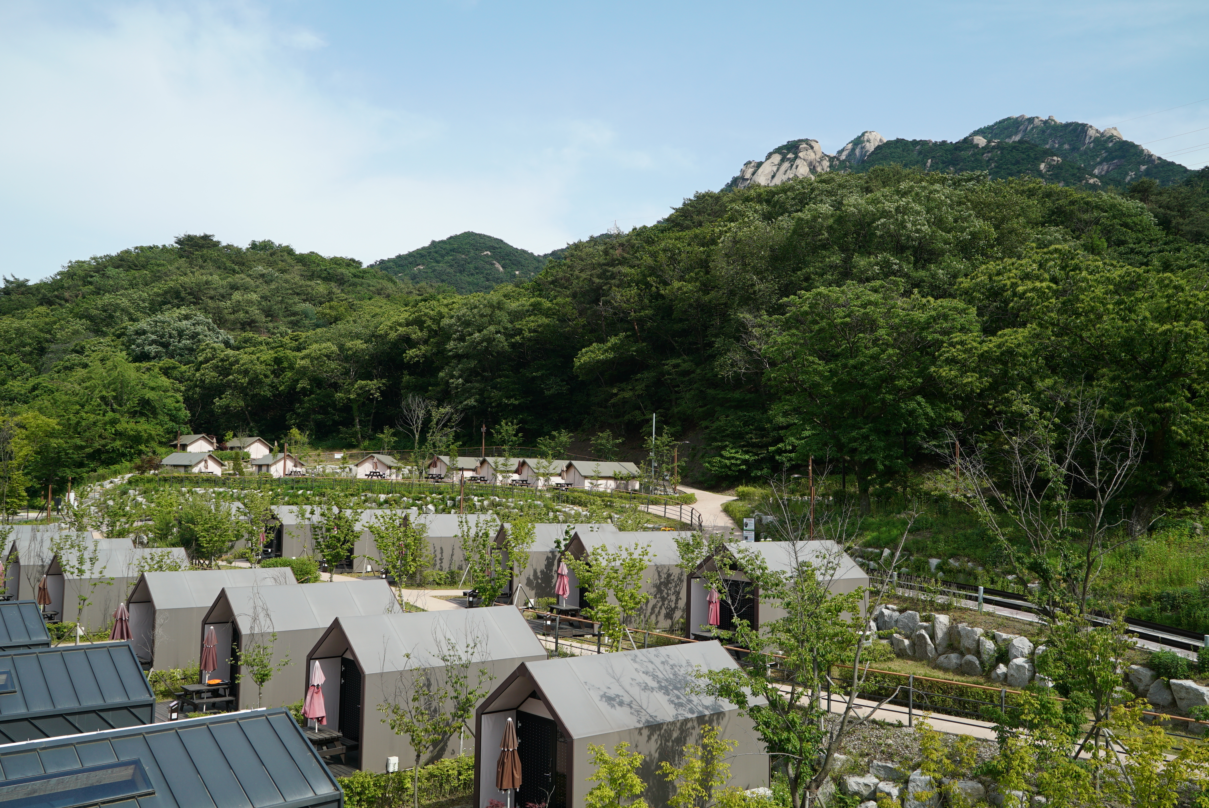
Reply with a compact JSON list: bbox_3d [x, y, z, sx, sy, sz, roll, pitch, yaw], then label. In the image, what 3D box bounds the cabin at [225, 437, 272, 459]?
[{"bbox_3d":[-44.127,5.571,124.804,4.400,2.750,3.873,-2,-6,32],"label":"cabin"}]

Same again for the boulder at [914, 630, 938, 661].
[{"bbox_3d":[10.099,7.604,31.700,0.740,0.980,0.680,-1,-6,25],"label":"boulder"}]

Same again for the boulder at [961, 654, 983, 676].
[{"bbox_3d":[10.425,7.410,28.600,0.550,0.620,0.600,5,-6,-40],"label":"boulder"}]

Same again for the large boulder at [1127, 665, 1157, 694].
[{"bbox_3d":[14.076,7.236,26.400,0.800,0.770,0.700,-1,-6,25],"label":"large boulder"}]

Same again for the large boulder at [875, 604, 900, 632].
[{"bbox_3d":[9.233,6.983,32.900,0.650,0.880,0.720,5,-6,-40],"label":"large boulder"}]

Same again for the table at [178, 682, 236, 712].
[{"bbox_3d":[-11.776,8.695,29.737,1.200,0.740,1.500,5,-7,-41],"label":"table"}]

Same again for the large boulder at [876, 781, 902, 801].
[{"bbox_3d":[5.782,7.876,20.500,0.450,0.440,0.470,5,-6,-40],"label":"large boulder"}]

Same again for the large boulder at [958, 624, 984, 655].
[{"bbox_3d":[10.694,6.836,29.300,0.600,0.850,0.680,5,-6,-40],"label":"large boulder"}]

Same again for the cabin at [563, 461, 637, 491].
[{"bbox_3d":[-0.207,6.519,88.711,6.400,2.750,3.873,4,-6,-32],"label":"cabin"}]

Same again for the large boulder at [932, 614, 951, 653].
[{"bbox_3d":[10.790,7.355,32.300,0.640,1.220,0.650,-1,-6,25],"label":"large boulder"}]

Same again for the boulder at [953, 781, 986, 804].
[{"bbox_3d":[7.477,8.011,20.700,0.740,0.540,0.660,-1,-6,25],"label":"boulder"}]

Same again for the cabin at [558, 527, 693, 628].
[{"bbox_3d":[1.333,6.675,38.839,5.459,3.472,3.100,4,-6,-27],"label":"cabin"}]

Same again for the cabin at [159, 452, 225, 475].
[{"bbox_3d":[-43.068,6.548,105.297,5.700,2.750,3.873,-2,-6,33],"label":"cabin"}]

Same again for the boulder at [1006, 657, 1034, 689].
[{"bbox_3d":[11.957,7.745,29.000,0.840,0.880,0.780,-1,-6,25],"label":"boulder"}]

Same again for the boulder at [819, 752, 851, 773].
[{"bbox_3d":[4.903,7.610,21.400,0.620,0.400,0.500,-1,-6,18],"label":"boulder"}]

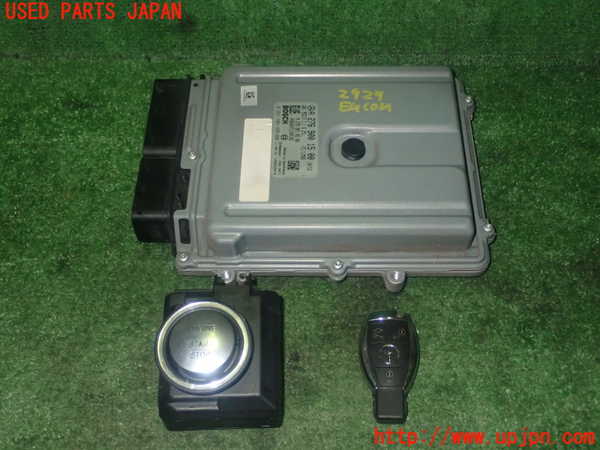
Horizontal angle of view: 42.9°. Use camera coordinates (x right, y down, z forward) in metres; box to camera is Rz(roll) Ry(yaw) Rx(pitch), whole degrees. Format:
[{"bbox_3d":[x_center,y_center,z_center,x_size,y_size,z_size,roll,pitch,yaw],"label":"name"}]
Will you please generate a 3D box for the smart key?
[{"bbox_3d":[0.062,0.098,0.533,0.042,0.015,0.081,2,56,1],"label":"smart key"}]

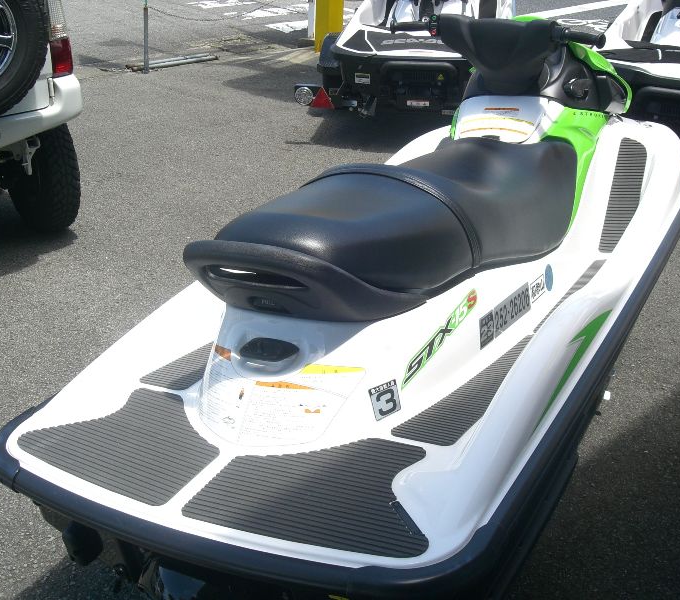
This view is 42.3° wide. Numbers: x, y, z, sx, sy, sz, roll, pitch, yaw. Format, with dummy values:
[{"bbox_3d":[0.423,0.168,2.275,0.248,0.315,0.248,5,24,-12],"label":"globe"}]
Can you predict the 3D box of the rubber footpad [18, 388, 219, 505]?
[{"bbox_3d":[-0.438,0.283,1.830,0.449,0.013,0.334,8,27,28],"label":"rubber footpad"}]

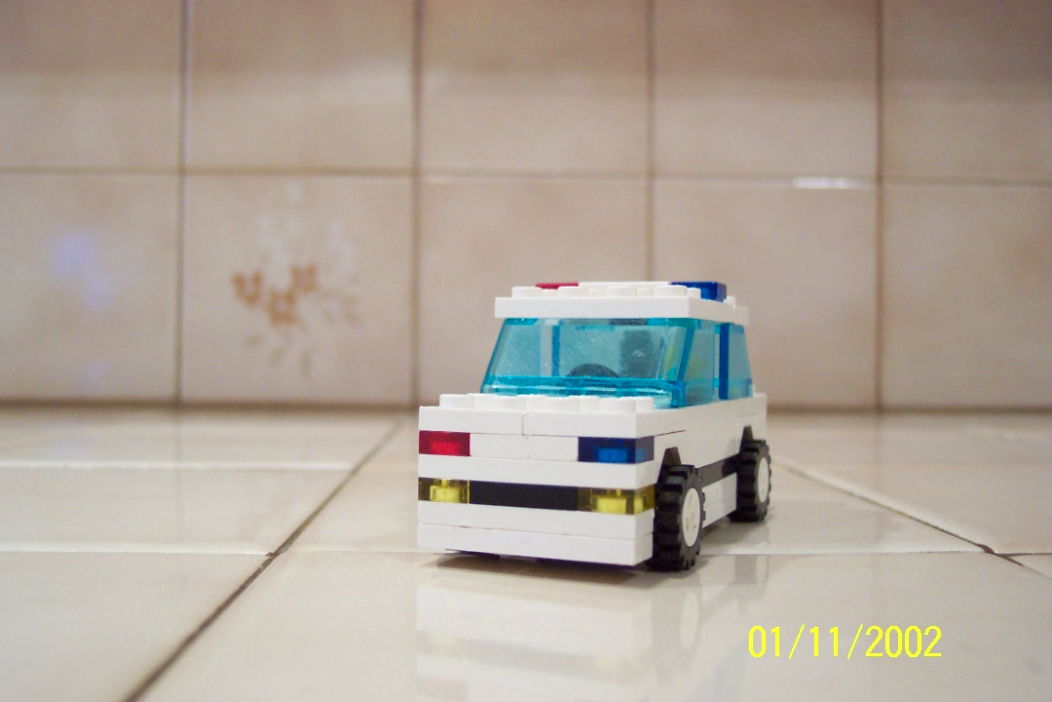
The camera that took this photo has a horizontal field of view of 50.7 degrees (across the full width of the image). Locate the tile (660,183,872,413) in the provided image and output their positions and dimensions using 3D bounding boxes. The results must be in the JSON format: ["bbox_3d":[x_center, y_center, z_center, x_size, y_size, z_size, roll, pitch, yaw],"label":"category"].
[{"bbox_3d":[0.113,-0.027,0.530,0.108,0.108,0.008,0,0,-2],"label":"tile"}]

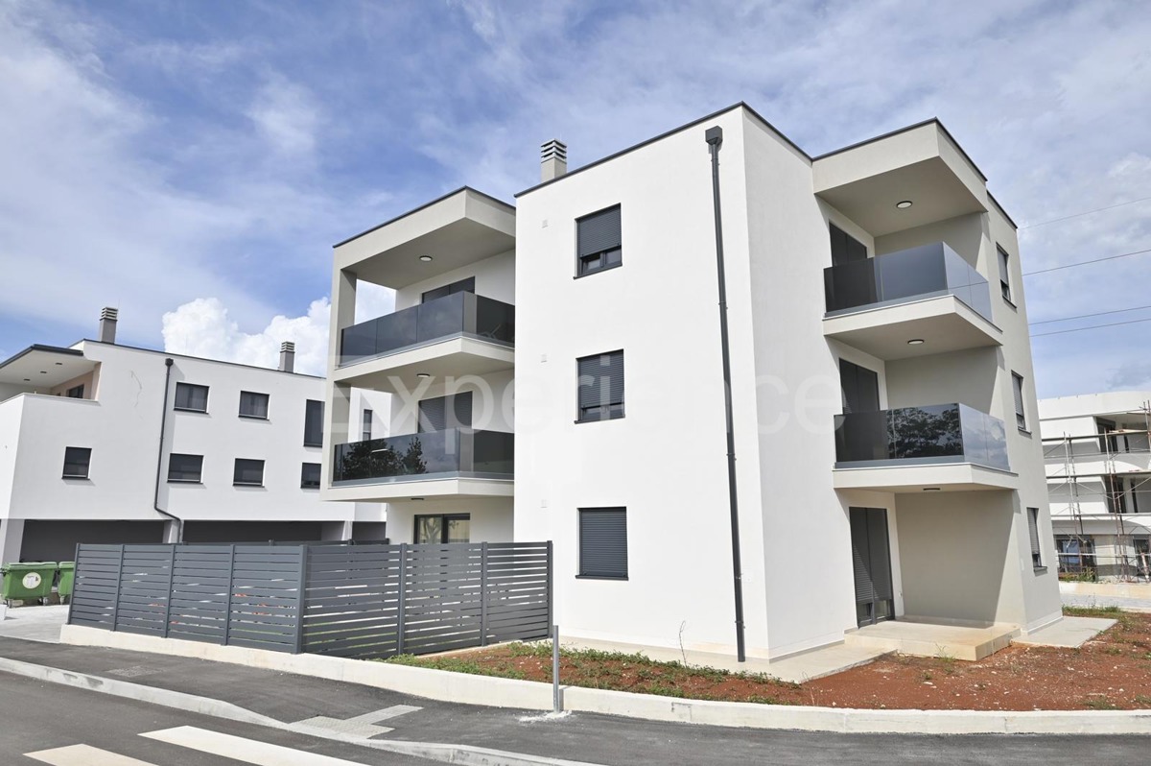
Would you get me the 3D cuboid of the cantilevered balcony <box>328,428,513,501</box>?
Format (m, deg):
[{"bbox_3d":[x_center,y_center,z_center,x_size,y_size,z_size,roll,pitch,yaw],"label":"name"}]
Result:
[{"bbox_3d":[-3.641,2.043,18.118,5.070,1.378,1.993,-10,-14,40],"label":"cantilevered balcony"}]

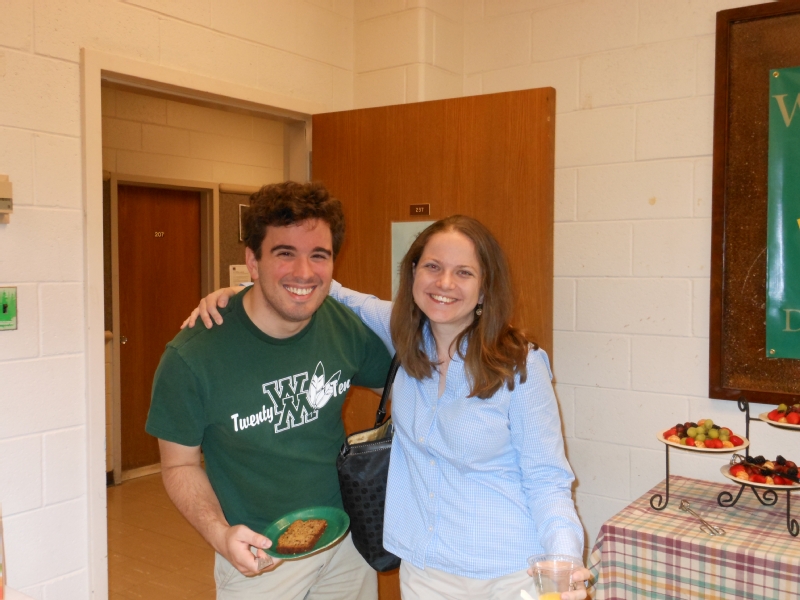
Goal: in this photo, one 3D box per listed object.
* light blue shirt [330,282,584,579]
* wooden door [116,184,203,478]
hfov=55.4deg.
[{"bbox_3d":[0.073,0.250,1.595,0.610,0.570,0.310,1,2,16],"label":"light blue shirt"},{"bbox_3d":[-1.752,0.204,5.554,0.045,2.039,0.803,2,3,38],"label":"wooden door"}]

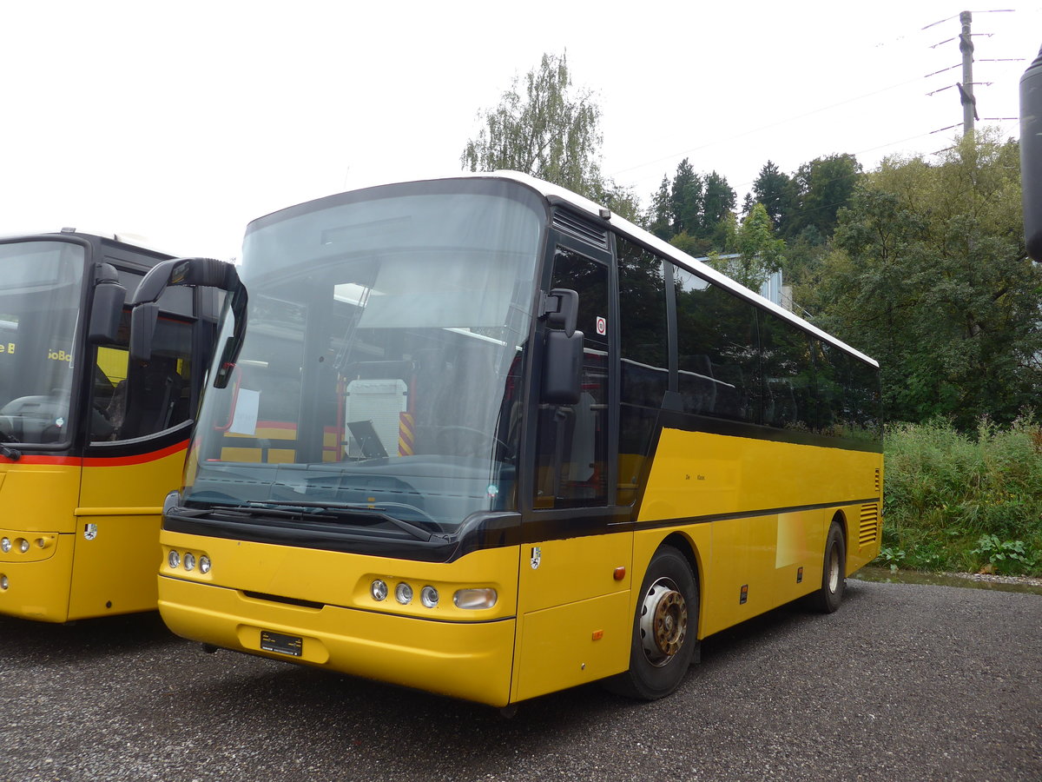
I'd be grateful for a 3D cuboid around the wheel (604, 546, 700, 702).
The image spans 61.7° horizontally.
[{"bbox_3d":[0.857,1.582,6.025,0.310,1.030,1.030,-1,-6,38],"label":"wheel"}]

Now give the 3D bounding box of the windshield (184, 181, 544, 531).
[{"bbox_3d":[-1.058,-0.230,5.163,2.420,1.900,0.450,-1,-15,33],"label":"windshield"}]

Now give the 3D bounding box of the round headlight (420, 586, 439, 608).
[{"bbox_3d":[-0.435,1.004,4.267,0.107,0.107,0.060,0,-5,25],"label":"round headlight"}]

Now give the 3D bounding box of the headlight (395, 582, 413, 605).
[{"bbox_3d":[-0.569,1.006,4.346,0.107,0.107,0.060,0,-5,29],"label":"headlight"}]

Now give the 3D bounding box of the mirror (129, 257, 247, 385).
[{"bbox_3d":[-2.206,-0.536,5.770,0.360,0.650,0.480,-1,-5,33],"label":"mirror"}]

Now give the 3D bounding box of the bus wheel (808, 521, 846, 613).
[{"bbox_3d":[3.390,1.977,9.940,0.320,1.020,1.020,-1,-5,33],"label":"bus wheel"}]

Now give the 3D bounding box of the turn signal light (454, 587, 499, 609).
[{"bbox_3d":[-0.221,1.013,4.293,0.200,0.100,0.080,2,-4,-3],"label":"turn signal light"}]

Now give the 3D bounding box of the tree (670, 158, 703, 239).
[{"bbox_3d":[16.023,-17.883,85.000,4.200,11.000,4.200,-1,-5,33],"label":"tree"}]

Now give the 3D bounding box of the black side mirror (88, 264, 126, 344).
[{"bbox_3d":[-2.916,-0.594,6.128,0.200,0.530,0.140,-1,-5,33],"label":"black side mirror"}]

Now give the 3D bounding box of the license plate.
[{"bbox_3d":[-1.299,1.370,4.746,0.320,0.098,0.020,-1,-5,33],"label":"license plate"}]

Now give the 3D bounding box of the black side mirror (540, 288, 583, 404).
[{"bbox_3d":[0.218,-0.229,4.577,0.190,0.580,0.140,-1,-5,33],"label":"black side mirror"}]

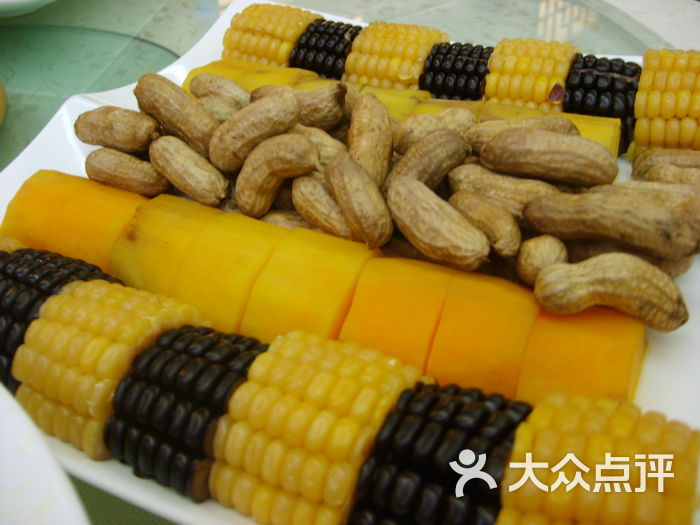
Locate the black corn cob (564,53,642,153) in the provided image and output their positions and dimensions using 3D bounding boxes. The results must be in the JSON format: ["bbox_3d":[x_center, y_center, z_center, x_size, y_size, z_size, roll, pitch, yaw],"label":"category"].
[{"bbox_3d":[0.115,-0.073,0.327,0.030,0.041,0.041,12,40,15],"label":"black corn cob"}]

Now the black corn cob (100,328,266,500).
[{"bbox_3d":[-0.038,0.039,0.185,0.028,0.041,0.041,14,41,19],"label":"black corn cob"}]

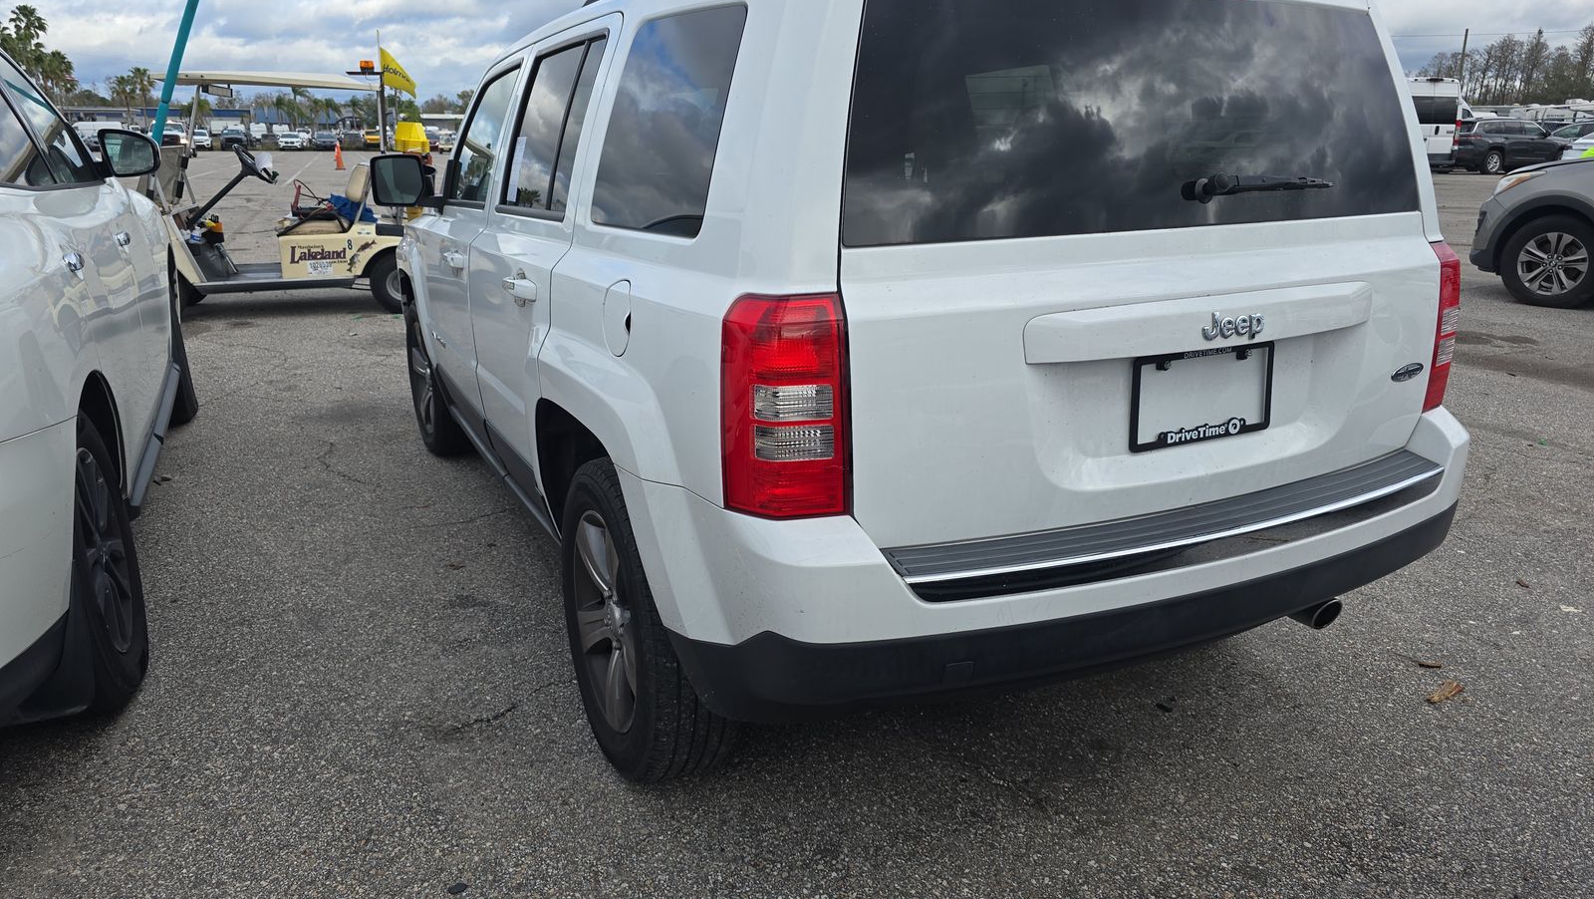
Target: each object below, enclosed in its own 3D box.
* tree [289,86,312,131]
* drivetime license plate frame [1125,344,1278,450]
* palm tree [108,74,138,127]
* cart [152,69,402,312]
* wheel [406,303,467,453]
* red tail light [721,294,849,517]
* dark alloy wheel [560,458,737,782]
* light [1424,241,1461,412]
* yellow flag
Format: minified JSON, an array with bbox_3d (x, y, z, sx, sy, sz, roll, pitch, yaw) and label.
[{"bbox_3d":[-57.163,-38.264,122.000,2.450,7.100,2.450,-8,18,-23],"label":"tree"},{"bbox_3d":[0.668,-0.088,1.738,0.311,0.160,0.015,-8,14,-24],"label":"drivetime license plate frame"},{"bbox_3d":[-77.604,-38.945,122.000,3.130,8.610,3.130,-10,19,-30],"label":"palm tree"},{"bbox_3d":[-3.886,-2.072,8.556,2.350,1.800,1.200,-1,17,1],"label":"cart"},{"bbox_3d":[-1.472,-0.323,4.522,0.220,0.690,0.690,-9,19,-27],"label":"wheel"},{"bbox_3d":[-0.018,-0.061,1.536,0.155,0.335,0.150,-8,18,-24],"label":"red tail light"},{"bbox_3d":[-0.322,0.339,2.246,0.220,0.690,0.690,-8,18,-24],"label":"dark alloy wheel"},{"bbox_3d":[1.258,-0.249,2.111,0.155,0.335,0.150,-8,18,-24],"label":"light"},{"bbox_3d":[-3.006,-2.842,7.976,0.290,0.390,0.080,-1,17,1],"label":"yellow flag"}]

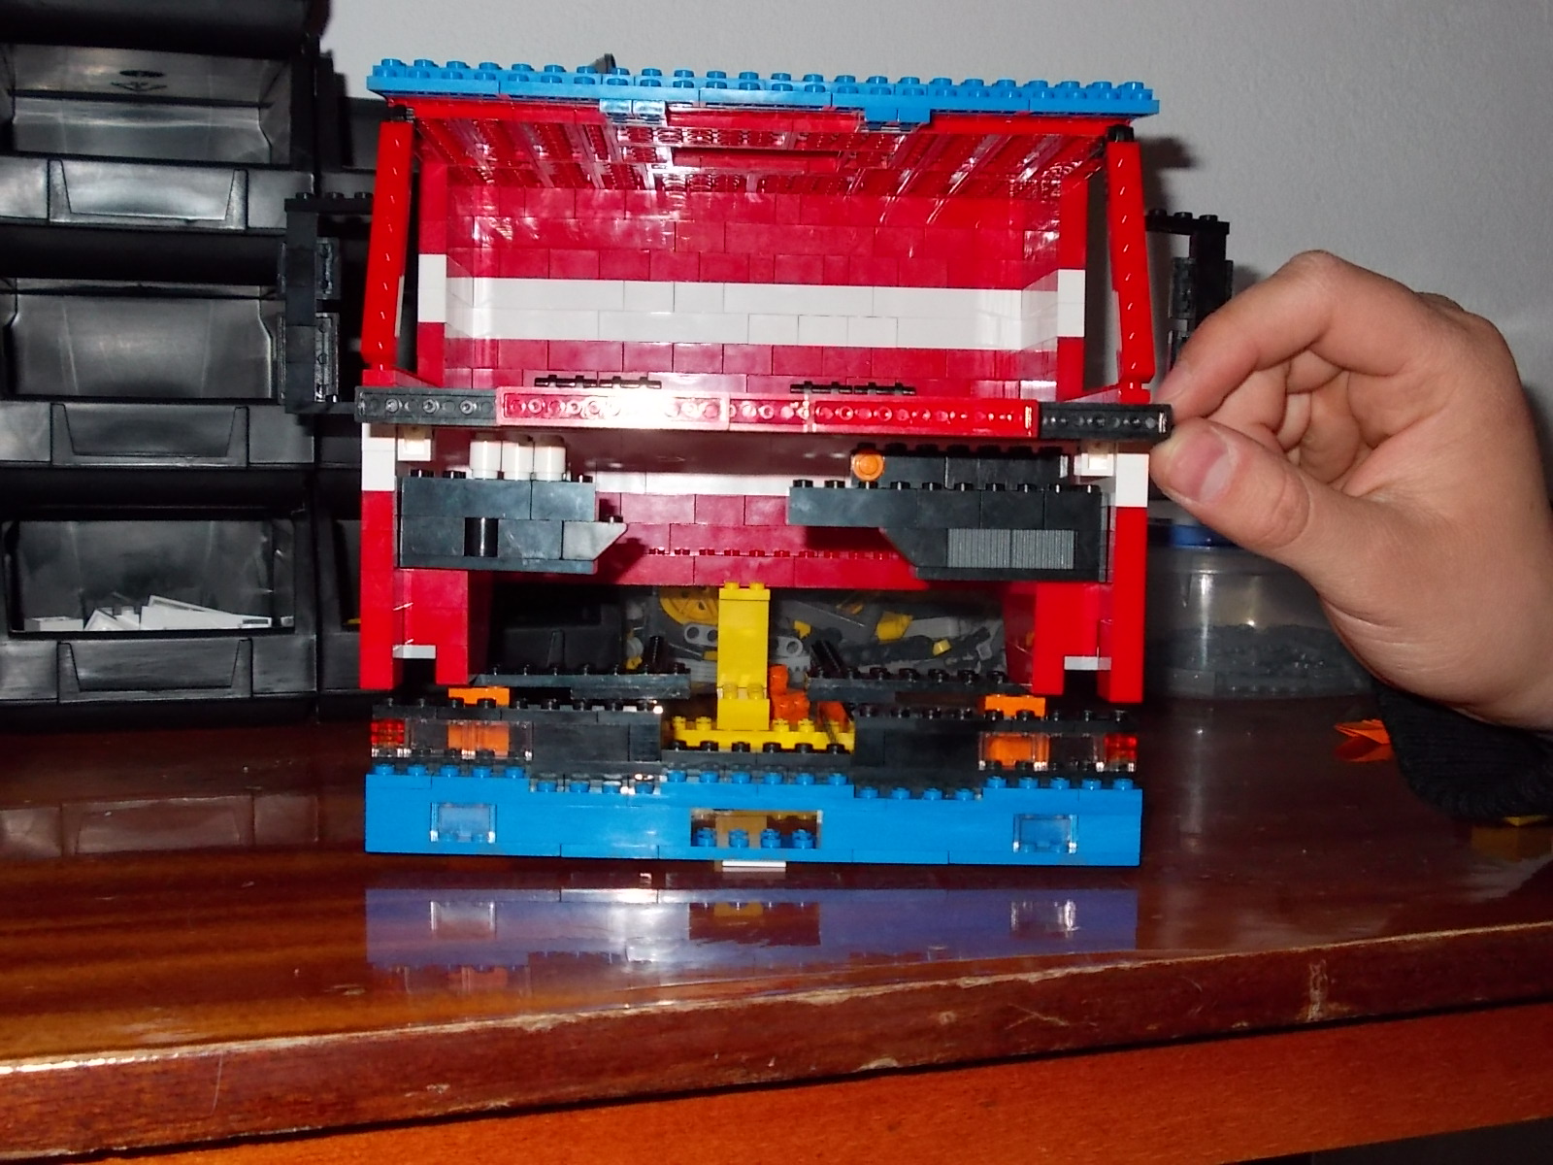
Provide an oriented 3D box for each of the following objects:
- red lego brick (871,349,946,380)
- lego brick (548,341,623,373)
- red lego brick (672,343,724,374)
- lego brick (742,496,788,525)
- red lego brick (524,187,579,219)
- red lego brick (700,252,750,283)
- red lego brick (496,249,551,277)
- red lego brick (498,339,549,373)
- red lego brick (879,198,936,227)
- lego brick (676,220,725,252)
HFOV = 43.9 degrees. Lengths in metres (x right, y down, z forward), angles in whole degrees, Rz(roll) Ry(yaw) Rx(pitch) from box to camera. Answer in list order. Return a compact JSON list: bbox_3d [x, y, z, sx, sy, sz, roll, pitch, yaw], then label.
[{"bbox_3d":[0.043,-0.071,0.626,0.024,0.010,0.008,1,3,-2],"label":"red lego brick"},{"bbox_3d":[-0.061,-0.073,0.622,0.024,0.010,0.008,1,3,-1],"label":"lego brick"},{"bbox_3d":[-0.025,-0.073,0.623,0.016,0.010,0.008,1,4,-1],"label":"red lego brick"},{"bbox_3d":[-0.002,-0.024,0.626,0.016,0.010,0.008,1,3,-1],"label":"lego brick"},{"bbox_3d":[-0.072,-0.121,0.619,0.016,0.010,0.008,1,3,-2],"label":"red lego brick"},{"bbox_3d":[-0.017,-0.101,0.621,0.016,0.010,0.008,1,3,-1],"label":"red lego brick"},{"bbox_3d":[-0.081,-0.102,0.620,0.016,0.010,0.008,1,4,-1],"label":"red lego brick"},{"bbox_3d":[-0.081,-0.073,0.621,0.016,0.010,0.008,1,3,-2],"label":"red lego brick"},{"bbox_3d":[0.042,-0.119,0.623,0.018,0.010,0.008,1,3,-2],"label":"red lego brick"},{"bbox_3d":[-0.024,-0.111,0.621,0.016,0.010,0.008,1,3,-1],"label":"lego brick"}]

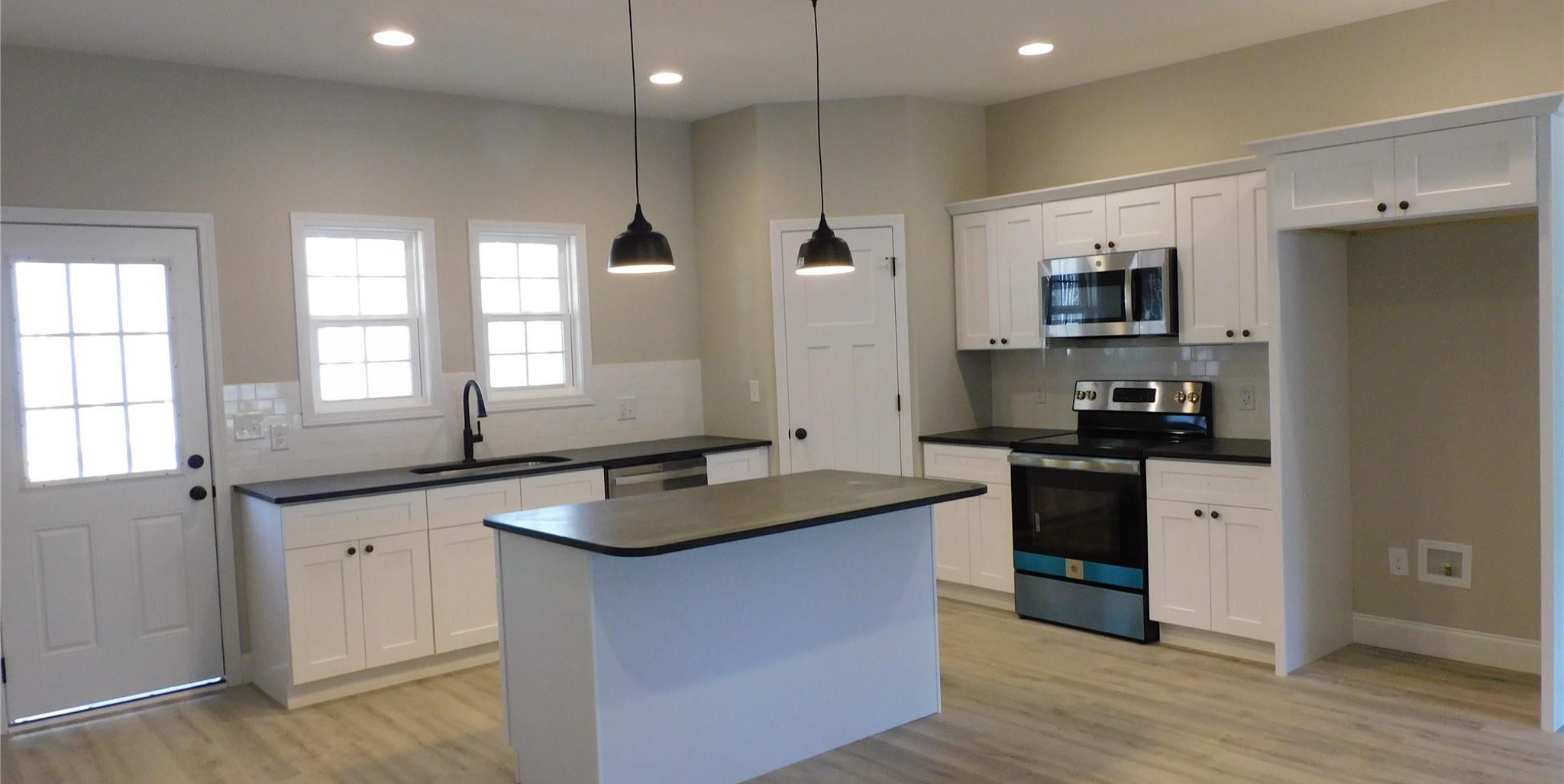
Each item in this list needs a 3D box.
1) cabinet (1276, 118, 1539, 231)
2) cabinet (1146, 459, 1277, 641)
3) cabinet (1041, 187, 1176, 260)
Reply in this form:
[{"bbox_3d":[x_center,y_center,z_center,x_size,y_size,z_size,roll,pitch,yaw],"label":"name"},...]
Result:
[{"bbox_3d":[2.574,-0.827,4.322,0.627,0.306,0.917,-5,4,-40],"label":"cabinet"},{"bbox_3d":[2.123,0.688,4.965,0.646,0.794,0.593,-5,4,-40],"label":"cabinet"},{"bbox_3d":[1.753,-0.849,5.541,0.325,0.296,0.752,-5,4,-40],"label":"cabinet"}]

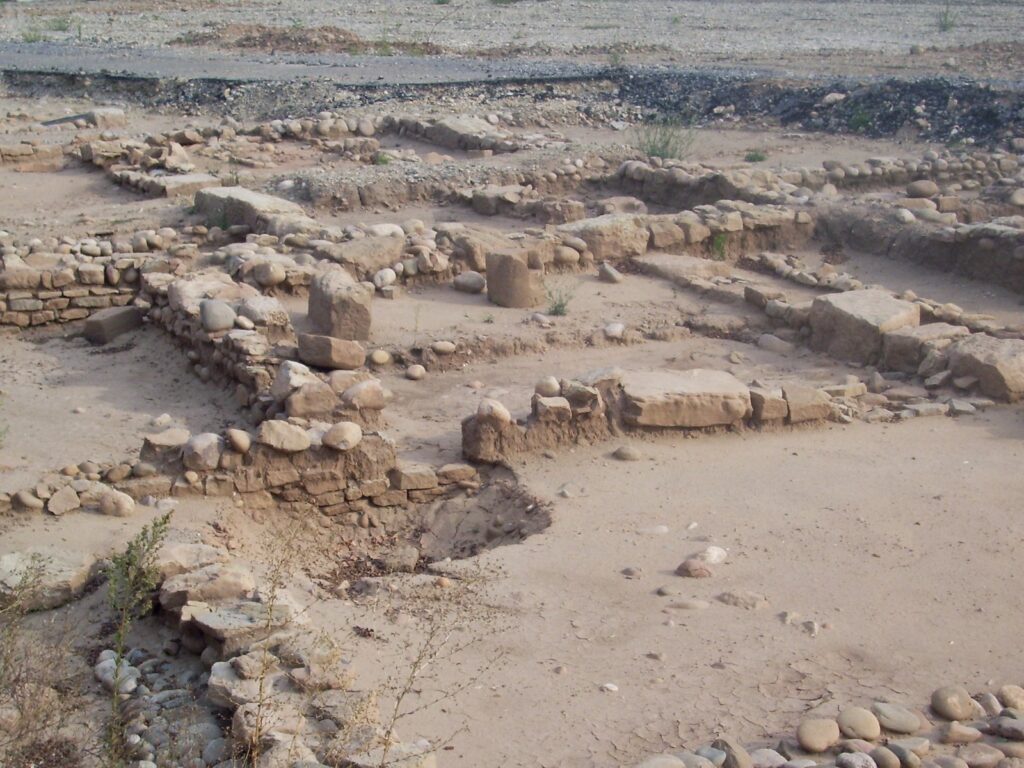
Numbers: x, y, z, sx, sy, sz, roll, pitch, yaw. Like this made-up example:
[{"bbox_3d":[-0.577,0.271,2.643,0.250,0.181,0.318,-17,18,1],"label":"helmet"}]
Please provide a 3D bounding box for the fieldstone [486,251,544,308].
[{"bbox_3d":[0.029,-0.886,15.400,0.480,0.420,0.480,0,17,0],"label":"fieldstone"}]

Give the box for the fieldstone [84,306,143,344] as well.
[{"bbox_3d":[-3.209,-0.470,14.750,0.190,0.180,0.570,6,18,18],"label":"fieldstone"}]

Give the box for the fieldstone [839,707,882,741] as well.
[{"bbox_3d":[1.482,1.448,7.820,0.185,0.130,0.165,0,17,0],"label":"fieldstone"}]

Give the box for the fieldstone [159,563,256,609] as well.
[{"bbox_3d":[-1.561,1.031,9.400,0.460,0.140,0.270,-3,17,-10],"label":"fieldstone"}]

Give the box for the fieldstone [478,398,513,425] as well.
[{"bbox_3d":[-0.104,0.139,10.857,0.205,0.150,0.175,0,15,0],"label":"fieldstone"}]

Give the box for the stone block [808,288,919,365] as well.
[{"bbox_3d":[2.786,-0.454,14.500,0.570,0.360,0.740,-6,17,-19],"label":"stone block"}]

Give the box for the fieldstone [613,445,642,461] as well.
[{"bbox_3d":[0.759,0.450,12.050,0.175,0.085,0.150,0,17,0],"label":"fieldstone"}]

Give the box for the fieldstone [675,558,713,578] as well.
[{"bbox_3d":[0.944,0.954,9.487,0.185,0.085,0.150,0,17,0],"label":"fieldstone"}]

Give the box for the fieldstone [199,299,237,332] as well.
[{"bbox_3d":[-2.017,-0.469,12.562,0.250,0.215,0.230,0,17,0],"label":"fieldstone"}]

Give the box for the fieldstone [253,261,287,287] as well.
[{"bbox_3d":[-1.922,-0.896,14.570,0.270,0.200,0.220,0,15,0],"label":"fieldstone"}]

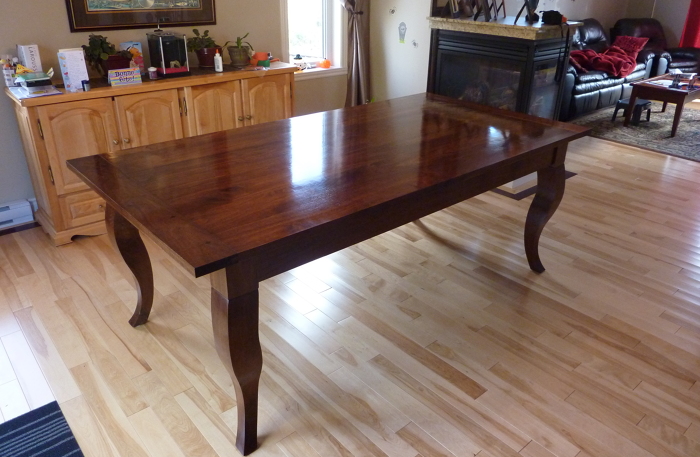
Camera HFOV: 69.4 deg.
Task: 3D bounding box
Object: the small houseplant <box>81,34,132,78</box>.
[{"bbox_3d":[-1.442,-1.025,3.012,0.260,0.250,0.220,-20,33,-38],"label":"small houseplant"}]

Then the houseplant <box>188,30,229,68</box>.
[{"bbox_3d":[-0.973,-1.220,3.426,0.240,0.250,0.210,-20,33,-38],"label":"houseplant"}]

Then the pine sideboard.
[{"bbox_3d":[-1.178,-0.585,3.353,1.720,0.842,0.465,-20,33,-38],"label":"pine sideboard"}]

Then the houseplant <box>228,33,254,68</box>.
[{"bbox_3d":[-0.770,-1.259,3.557,0.180,0.225,0.170,1,26,-1],"label":"houseplant"}]

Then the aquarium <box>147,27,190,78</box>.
[{"bbox_3d":[-1.118,-1.095,3.143,0.180,0.280,0.190,-20,33,-38],"label":"aquarium"}]

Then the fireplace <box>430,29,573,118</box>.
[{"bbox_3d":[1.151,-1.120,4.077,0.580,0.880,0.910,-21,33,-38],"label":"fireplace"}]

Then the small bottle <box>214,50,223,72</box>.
[{"bbox_3d":[-0.865,-1.099,3.312,0.053,0.142,0.038,-3,26,-9],"label":"small bottle"}]

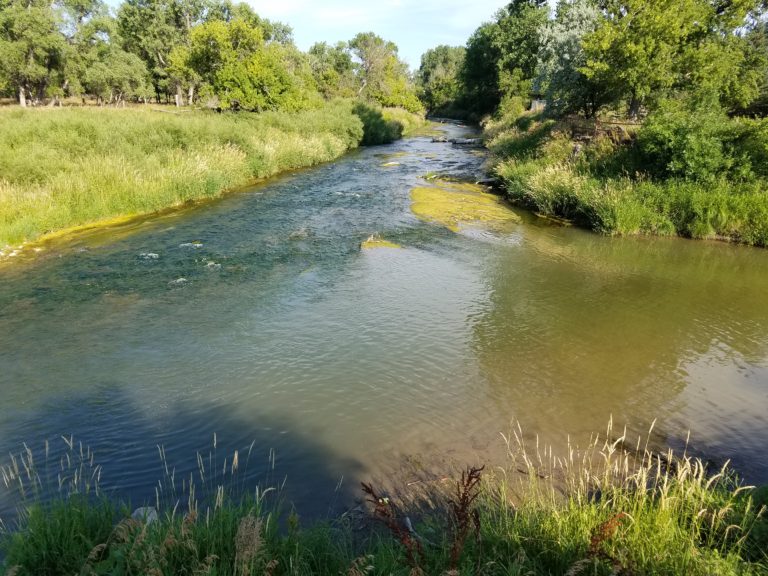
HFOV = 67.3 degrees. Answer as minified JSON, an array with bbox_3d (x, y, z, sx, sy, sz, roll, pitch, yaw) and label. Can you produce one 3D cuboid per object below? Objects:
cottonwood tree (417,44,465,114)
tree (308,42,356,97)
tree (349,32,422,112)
[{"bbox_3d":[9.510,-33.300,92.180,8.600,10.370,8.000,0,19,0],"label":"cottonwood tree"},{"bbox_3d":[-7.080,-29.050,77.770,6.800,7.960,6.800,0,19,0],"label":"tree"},{"bbox_3d":[0.190,-26.630,71.200,9.000,9.020,8.000,0,19,0],"label":"tree"}]

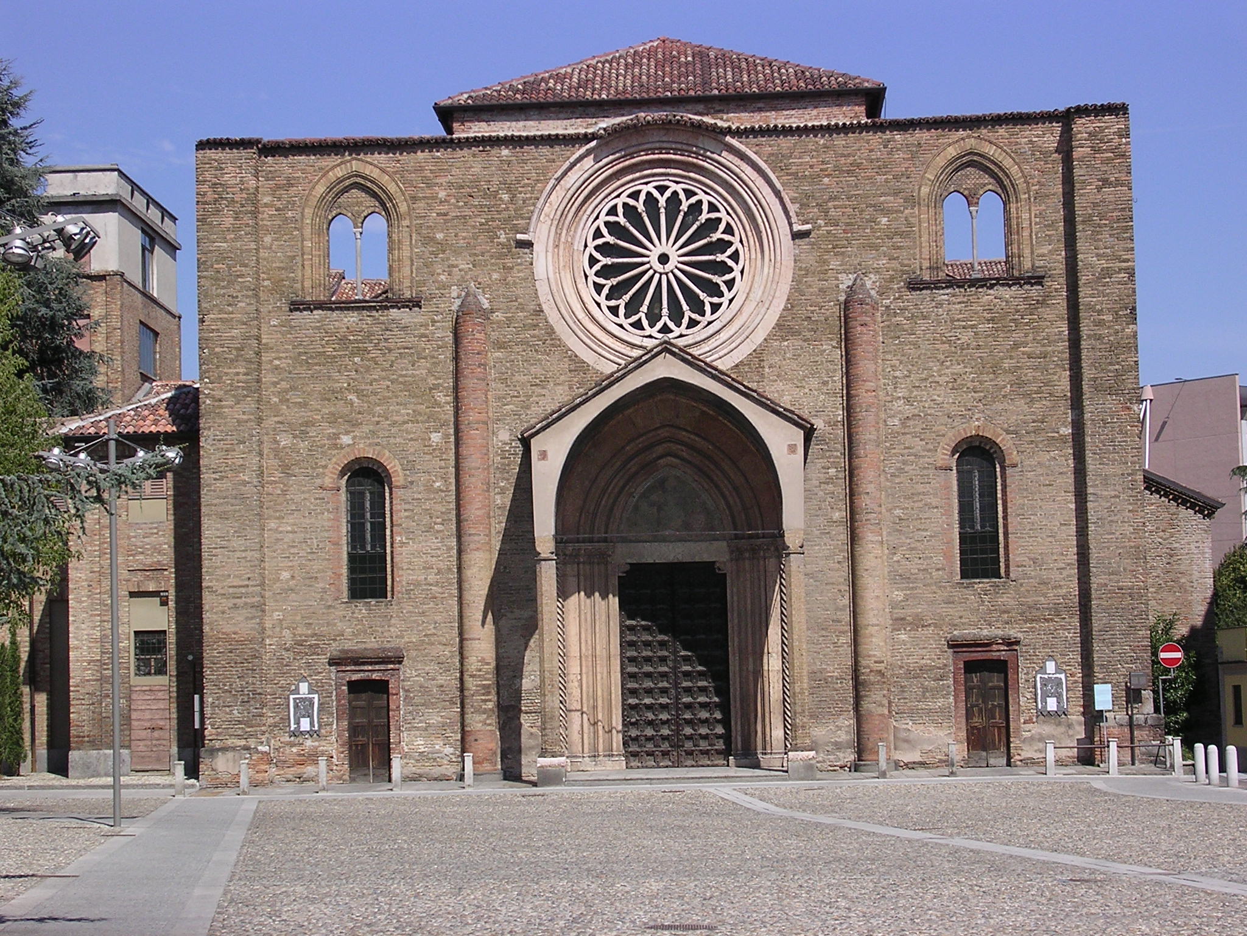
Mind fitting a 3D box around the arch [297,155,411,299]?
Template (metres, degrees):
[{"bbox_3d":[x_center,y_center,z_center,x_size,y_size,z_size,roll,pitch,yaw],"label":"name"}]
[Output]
[{"bbox_3d":[-6.607,-5.930,64.217,2.700,3.350,0.500,-2,-5,1],"label":"arch"}]

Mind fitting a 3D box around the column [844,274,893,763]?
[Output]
[{"bbox_3d":[5.941,1.255,62.976,0.820,11.900,0.750,-2,-5,1],"label":"column"}]

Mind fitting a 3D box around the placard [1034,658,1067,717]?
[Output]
[{"bbox_3d":[10.347,5.297,62.825,0.731,1.438,0.080,-2,-5,1],"label":"placard"}]

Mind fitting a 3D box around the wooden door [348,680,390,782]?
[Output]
[{"bbox_3d":[-6.103,6.305,62.175,1.005,2.417,0.150,-2,-4,3],"label":"wooden door"}]

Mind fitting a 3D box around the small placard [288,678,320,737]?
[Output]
[{"bbox_3d":[-7.771,5.815,63.074,0.748,1.442,0.080,-2,-5,1],"label":"small placard"}]

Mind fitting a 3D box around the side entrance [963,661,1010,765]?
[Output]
[{"bbox_3d":[8.845,5.962,63.146,1.020,2.570,0.120,-2,-5,1],"label":"side entrance"}]

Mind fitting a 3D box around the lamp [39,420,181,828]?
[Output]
[{"bbox_3d":[-8.974,2.709,45.400,2.450,7.000,0.900,-2,-5,1],"label":"lamp"}]

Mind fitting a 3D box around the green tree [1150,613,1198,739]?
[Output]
[{"bbox_3d":[13.998,5.511,66.000,1.250,3.600,1.300,-2,-5,1],"label":"green tree"}]

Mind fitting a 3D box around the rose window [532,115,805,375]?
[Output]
[{"bbox_3d":[0.970,-5.257,63.990,6.550,6.450,0.700,-2,-5,1],"label":"rose window"}]

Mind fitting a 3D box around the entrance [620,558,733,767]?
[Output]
[{"bbox_3d":[1.276,4.843,63.761,2.650,5.000,0.200,-2,-5,1],"label":"entrance"}]

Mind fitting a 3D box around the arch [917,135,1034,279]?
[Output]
[{"bbox_3d":[8.682,-6.428,64.012,2.750,3.450,0.500,-2,-5,1],"label":"arch"}]

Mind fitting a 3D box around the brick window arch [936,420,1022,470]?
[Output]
[{"bbox_3d":[8.650,-0.546,63.381,1.965,1.137,0.300,-2,-5,1],"label":"brick window arch"}]

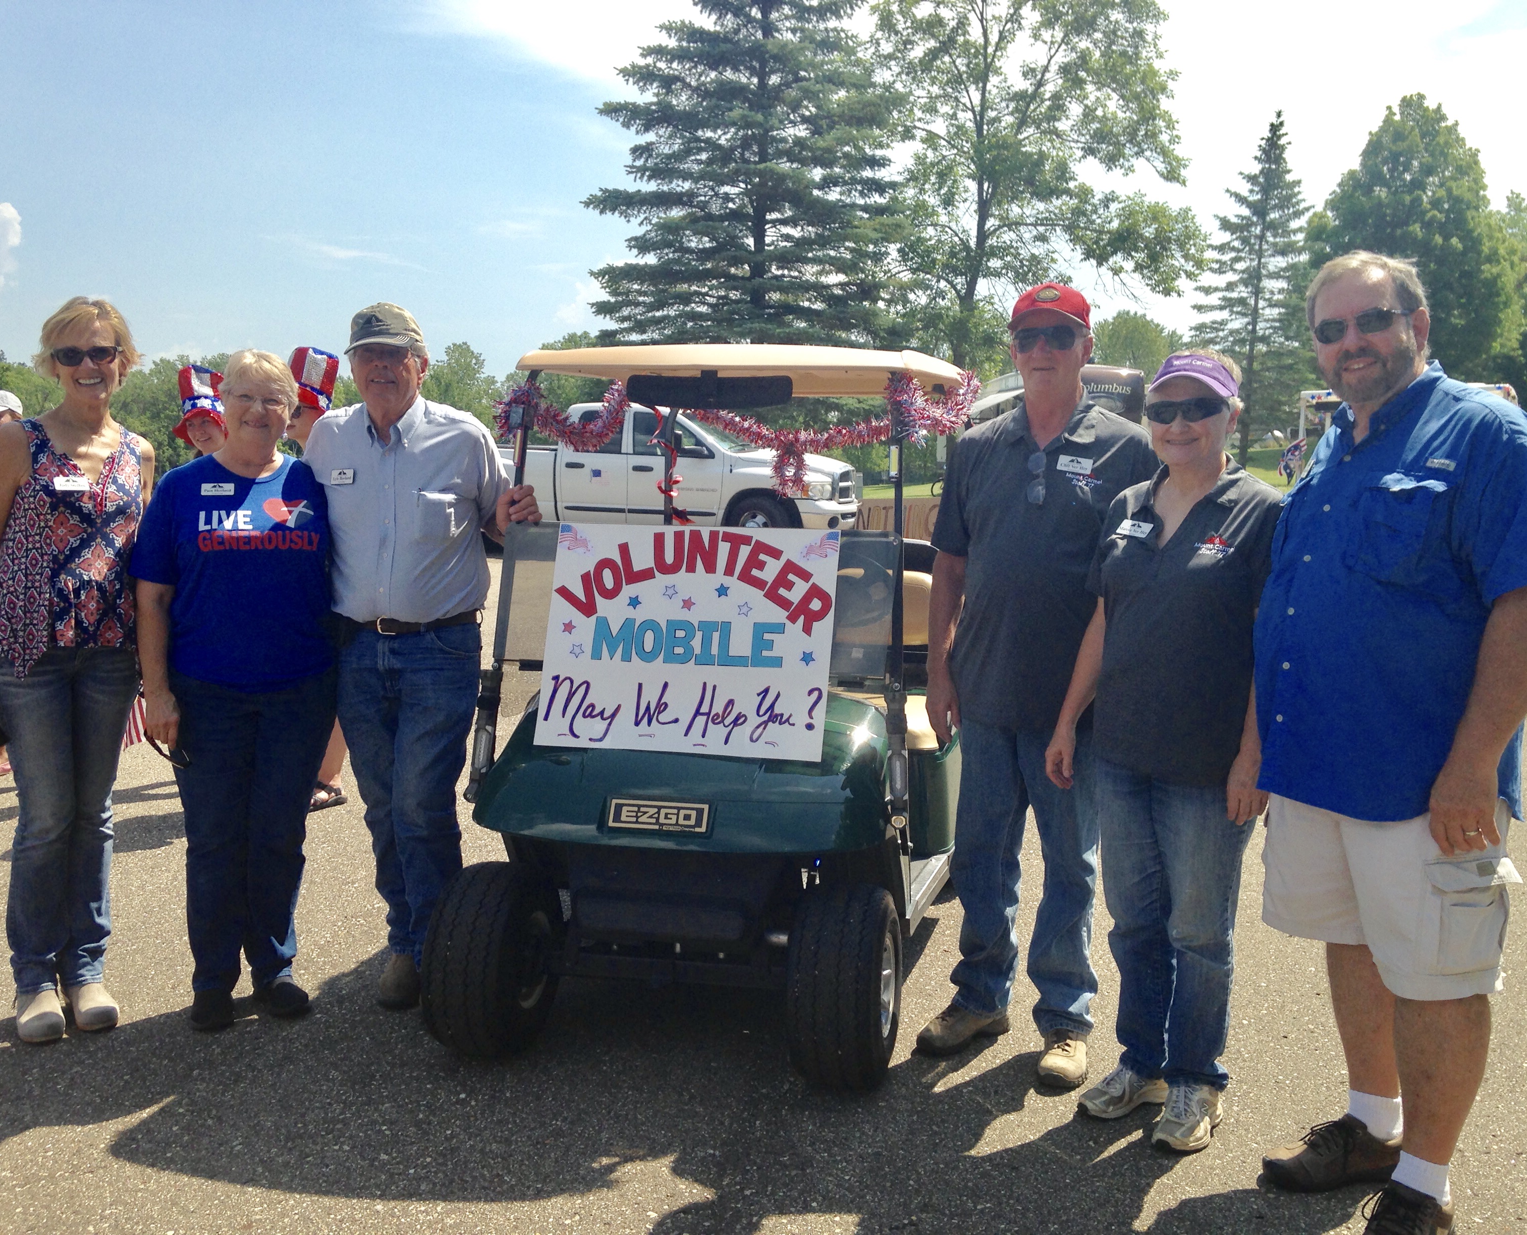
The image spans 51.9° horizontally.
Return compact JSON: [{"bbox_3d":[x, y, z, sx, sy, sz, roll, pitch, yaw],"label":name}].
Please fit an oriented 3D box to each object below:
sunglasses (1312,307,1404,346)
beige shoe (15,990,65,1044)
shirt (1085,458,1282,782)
[{"bbox_3d":[1.087,-0.527,2.800,0.148,0.046,0.150,-1,9,45],"label":"sunglasses"},{"bbox_3d":[-1.755,0.928,3.802,0.100,0.120,0.265,-2,7,-27],"label":"beige shoe"},{"bbox_3d":[0.878,0.007,3.260,0.430,0.650,0.280,5,7,31],"label":"shirt"}]

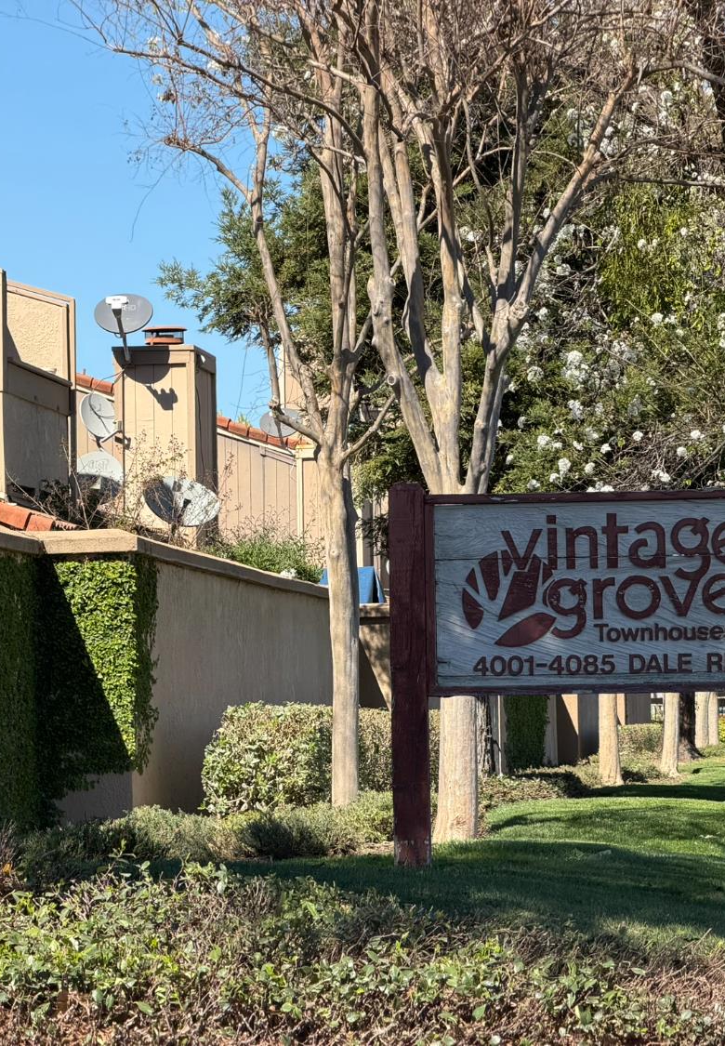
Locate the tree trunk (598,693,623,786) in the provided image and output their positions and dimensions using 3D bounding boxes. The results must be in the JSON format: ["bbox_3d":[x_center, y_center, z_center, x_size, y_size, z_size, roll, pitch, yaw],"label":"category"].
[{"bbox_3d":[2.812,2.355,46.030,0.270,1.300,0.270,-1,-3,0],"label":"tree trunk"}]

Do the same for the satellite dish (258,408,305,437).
[{"bbox_3d":[-1.073,-1.336,54.000,0.620,0.460,0.400,-2,-3,11],"label":"satellite dish"}]

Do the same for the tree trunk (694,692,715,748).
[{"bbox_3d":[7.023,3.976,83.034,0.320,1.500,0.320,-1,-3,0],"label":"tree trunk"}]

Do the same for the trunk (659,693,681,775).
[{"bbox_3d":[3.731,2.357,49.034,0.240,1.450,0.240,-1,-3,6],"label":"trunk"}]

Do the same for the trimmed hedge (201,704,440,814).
[{"bbox_3d":[-0.197,1.870,33.194,0.950,0.870,12.000,-1,-3,5],"label":"trimmed hedge"}]

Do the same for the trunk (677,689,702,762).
[{"bbox_3d":[6.141,3.712,76.037,0.420,1.600,0.420,-1,-3,0],"label":"trunk"}]

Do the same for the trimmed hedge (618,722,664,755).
[{"bbox_3d":[5.053,3.875,72.000,1.150,0.620,1.100,-1,-3,6],"label":"trimmed hedge"}]

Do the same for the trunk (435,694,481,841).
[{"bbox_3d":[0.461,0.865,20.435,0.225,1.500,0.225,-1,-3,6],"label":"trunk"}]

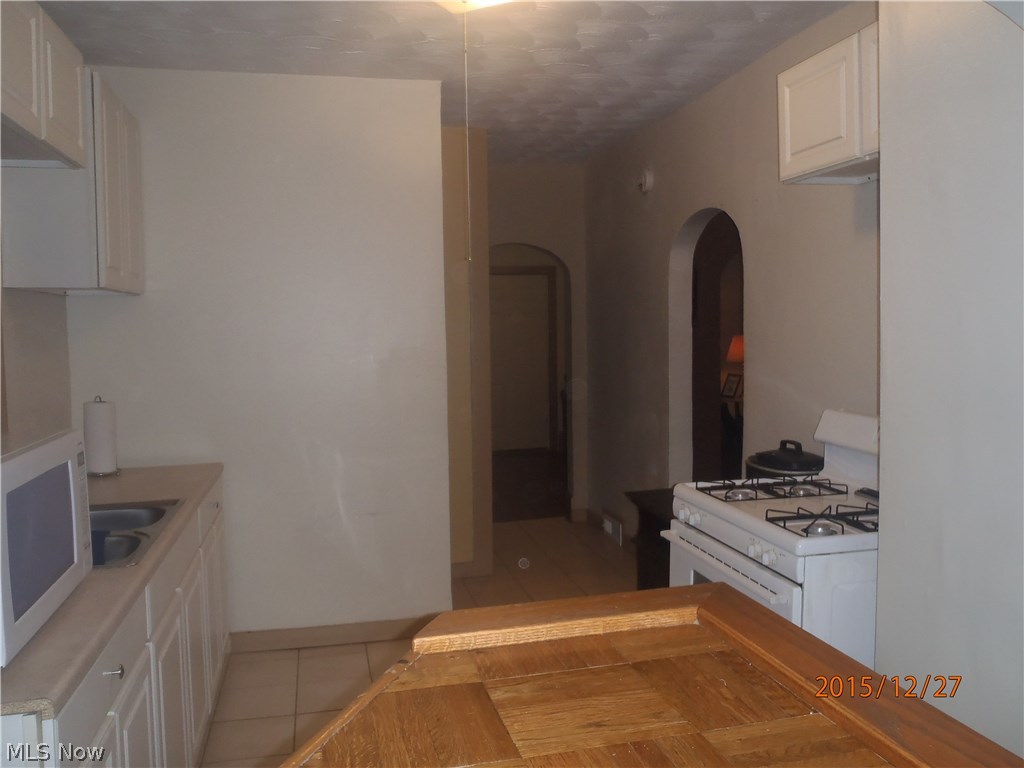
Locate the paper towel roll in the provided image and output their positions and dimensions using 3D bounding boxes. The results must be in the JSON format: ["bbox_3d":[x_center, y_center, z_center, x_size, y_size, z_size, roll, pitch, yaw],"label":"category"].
[{"bbox_3d":[-1.804,0.225,3.633,0.133,0.332,0.133,-2,4,-13],"label":"paper towel roll"}]

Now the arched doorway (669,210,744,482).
[{"bbox_3d":[1.064,0.154,4.327,0.155,2.090,0.850,-2,4,-13],"label":"arched doorway"}]

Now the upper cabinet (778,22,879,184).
[{"bbox_3d":[1.194,-0.880,2.534,0.320,0.383,0.870,-2,4,-13],"label":"upper cabinet"}]

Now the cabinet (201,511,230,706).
[{"bbox_3d":[-1.527,0.928,3.427,0.600,0.710,0.700,-2,4,-13],"label":"cabinet"}]

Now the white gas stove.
[{"bbox_3d":[0.989,0.727,2.787,0.710,1.183,0.780,-2,4,-13],"label":"white gas stove"}]

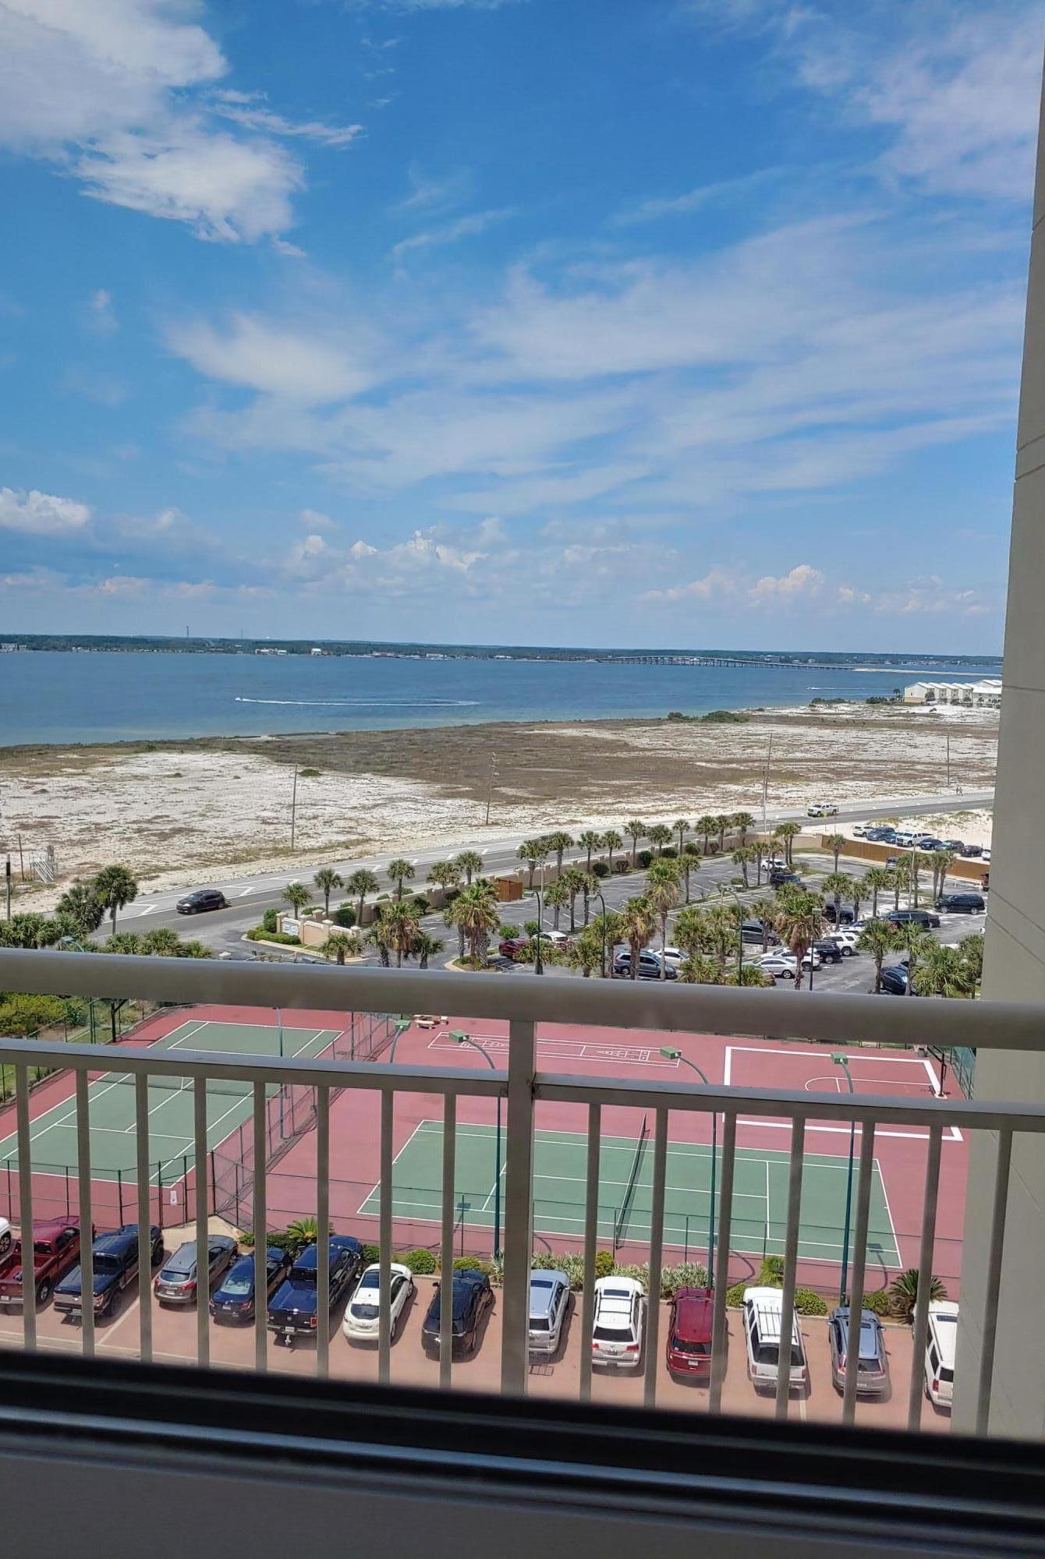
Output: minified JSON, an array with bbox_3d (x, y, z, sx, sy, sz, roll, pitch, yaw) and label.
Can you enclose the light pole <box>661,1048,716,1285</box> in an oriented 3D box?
[{"bbox_3d":[6.736,15.939,46.040,0.650,9.400,2.900,-4,8,-35],"label":"light pole"}]

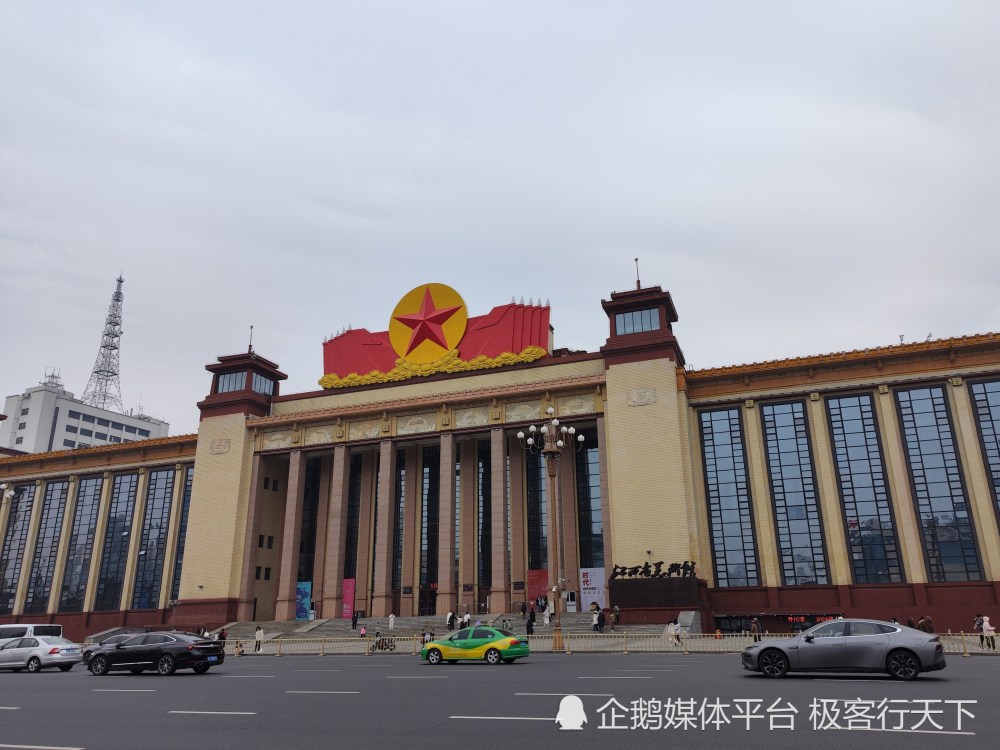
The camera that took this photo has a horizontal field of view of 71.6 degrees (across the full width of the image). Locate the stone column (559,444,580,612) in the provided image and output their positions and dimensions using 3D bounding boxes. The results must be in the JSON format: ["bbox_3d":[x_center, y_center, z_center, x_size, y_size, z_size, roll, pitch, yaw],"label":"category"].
[{"bbox_3d":[7.808,16.757,78.272,1.400,18.922,1.200,-7,-20,18],"label":"stone column"}]

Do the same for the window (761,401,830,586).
[{"bbox_3d":[28.166,11.028,66.267,4.071,17.416,0.300,-8,-20,19],"label":"window"}]

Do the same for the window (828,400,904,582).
[{"bbox_3d":[35.327,10.720,67.321,4.420,18.257,0.300,-7,-20,18],"label":"window"}]

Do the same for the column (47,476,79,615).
[{"bbox_3d":[-60.144,23.308,95.744,1.150,18.408,0.800,-8,-20,19],"label":"column"}]

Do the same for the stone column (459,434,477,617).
[{"bbox_3d":[-3.835,17.583,82.290,1.400,20.502,1.200,-7,-20,18],"label":"stone column"}]

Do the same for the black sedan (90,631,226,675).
[{"bbox_3d":[-12.800,10.305,25.700,4.930,1.460,1.860,-6,-20,16],"label":"black sedan"}]

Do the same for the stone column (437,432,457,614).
[{"bbox_3d":[-5.445,15.348,72.627,1.450,18.503,1.450,-7,-20,18],"label":"stone column"}]

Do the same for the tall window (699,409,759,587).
[{"bbox_3d":[22.443,11.739,68.247,4.132,17.340,0.300,-8,-20,19],"label":"tall window"}]

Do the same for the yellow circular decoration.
[{"bbox_3d":[-8.502,-6.064,82.440,10.000,10.000,1.000,-7,-20,18],"label":"yellow circular decoration"}]

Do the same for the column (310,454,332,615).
[{"bbox_3d":[-22.751,20.017,88.443,1.400,20.156,1.200,-7,-20,18],"label":"column"}]

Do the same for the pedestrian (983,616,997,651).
[{"bbox_3d":[25.227,13.368,35.871,0.520,1.649,0.470,-6,-20,16],"label":"pedestrian"}]

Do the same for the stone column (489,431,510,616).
[{"bbox_3d":[0.055,14.620,70.897,1.450,18.379,1.450,-7,-20,18],"label":"stone column"}]

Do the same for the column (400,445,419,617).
[{"bbox_3d":[-10.711,18.370,83.529,1.500,20.145,0.800,-8,-20,19],"label":"column"}]

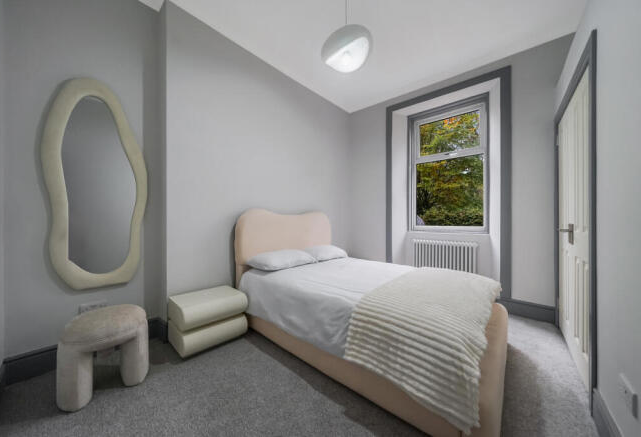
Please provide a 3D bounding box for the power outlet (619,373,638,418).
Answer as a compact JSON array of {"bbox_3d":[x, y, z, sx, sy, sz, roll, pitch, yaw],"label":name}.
[{"bbox_3d":[1.174,0.672,0.832,0.012,0.085,0.140,0,0,41],"label":"power outlet"}]

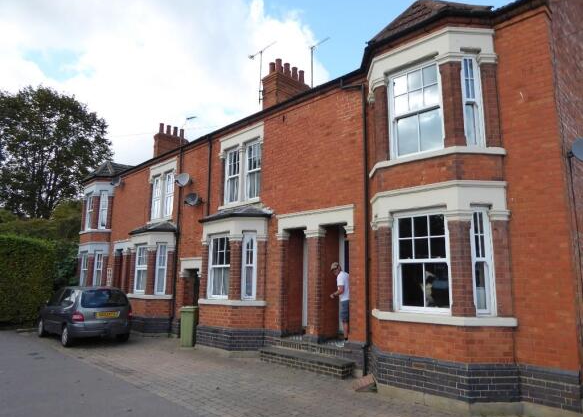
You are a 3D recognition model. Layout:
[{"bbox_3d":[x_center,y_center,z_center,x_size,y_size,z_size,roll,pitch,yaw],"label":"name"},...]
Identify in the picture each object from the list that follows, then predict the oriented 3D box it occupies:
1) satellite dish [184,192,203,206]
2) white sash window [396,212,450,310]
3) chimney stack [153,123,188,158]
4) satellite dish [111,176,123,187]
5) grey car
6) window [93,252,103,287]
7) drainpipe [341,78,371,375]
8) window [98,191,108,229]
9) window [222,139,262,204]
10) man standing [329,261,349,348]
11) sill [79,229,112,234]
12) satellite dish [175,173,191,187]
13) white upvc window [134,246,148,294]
[{"bbox_3d":[-3.075,-0.282,13.209,0.450,0.450,0.420,-7,-12,38],"label":"satellite dish"},{"bbox_3d":[2.098,0.871,6.870,0.121,1.606,1.001,10,-13,-42],"label":"white sash window"},{"bbox_3d":[-7.130,-3.656,24.855,1.815,2.310,0.726,10,-13,-42],"label":"chimney stack"},{"bbox_3d":[-7.190,-1.115,17.327,0.440,0.390,0.360,-5,-11,30],"label":"satellite dish"},{"bbox_3d":[-6.287,3.096,12.718,1.740,1.630,4.170,10,-13,-42],"label":"grey car"},{"bbox_3d":[-8.345,2.708,18.265,0.416,1.690,0.110,1,-10,0],"label":"window"},{"bbox_3d":[1.262,0.167,8.579,0.180,6.050,0.600,10,-13,-42],"label":"drainpipe"},{"bbox_3d":[-8.465,0.082,18.967,0.340,1.700,0.100,1,-10,-1],"label":"window"},{"bbox_3d":[-1.373,-1.004,11.986,0.100,1.650,1.700,10,-13,-42],"label":"window"},{"bbox_3d":[1.104,2.100,9.258,0.540,1.750,0.500,2,-10,-4],"label":"man standing"},{"bbox_3d":[-8.856,1.095,18.917,0.638,0.121,2.442,10,-13,-42],"label":"sill"},{"bbox_3d":[-3.498,-0.948,13.558,0.506,0.451,0.330,-5,-12,33],"label":"satellite dish"},{"bbox_3d":[-5.176,2.136,14.605,0.100,1.680,0.990,10,-13,-42],"label":"white upvc window"}]

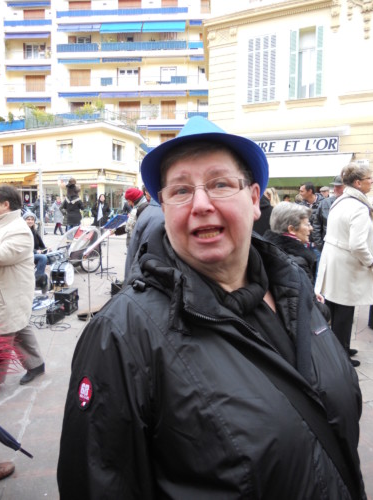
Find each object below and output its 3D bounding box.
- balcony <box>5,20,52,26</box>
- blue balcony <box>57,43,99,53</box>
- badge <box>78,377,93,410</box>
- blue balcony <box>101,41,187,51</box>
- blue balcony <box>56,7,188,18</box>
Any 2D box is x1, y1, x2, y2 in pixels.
[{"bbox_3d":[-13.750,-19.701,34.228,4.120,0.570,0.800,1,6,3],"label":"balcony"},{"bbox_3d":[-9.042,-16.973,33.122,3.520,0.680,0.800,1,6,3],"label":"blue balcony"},{"bbox_3d":[-0.192,0.272,0.740,0.008,0.066,0.062,-7,10,-43],"label":"badge"},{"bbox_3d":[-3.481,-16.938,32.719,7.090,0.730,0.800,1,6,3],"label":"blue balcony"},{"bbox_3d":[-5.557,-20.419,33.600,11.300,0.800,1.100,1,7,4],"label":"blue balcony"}]

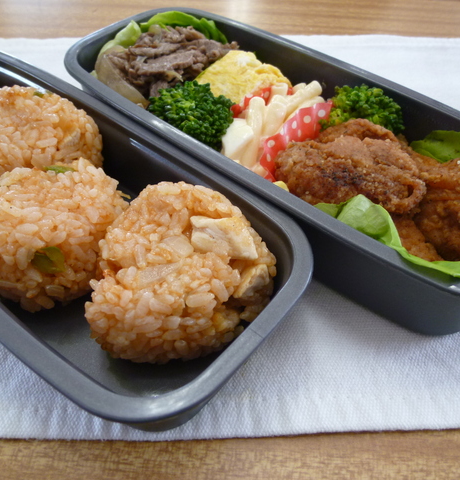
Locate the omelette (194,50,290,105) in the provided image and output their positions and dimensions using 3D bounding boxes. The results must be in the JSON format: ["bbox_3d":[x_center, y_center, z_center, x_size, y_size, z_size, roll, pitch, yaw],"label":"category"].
[{"bbox_3d":[0.005,-0.071,0.222,0.040,0.028,0.044,34,57,24],"label":"omelette"}]

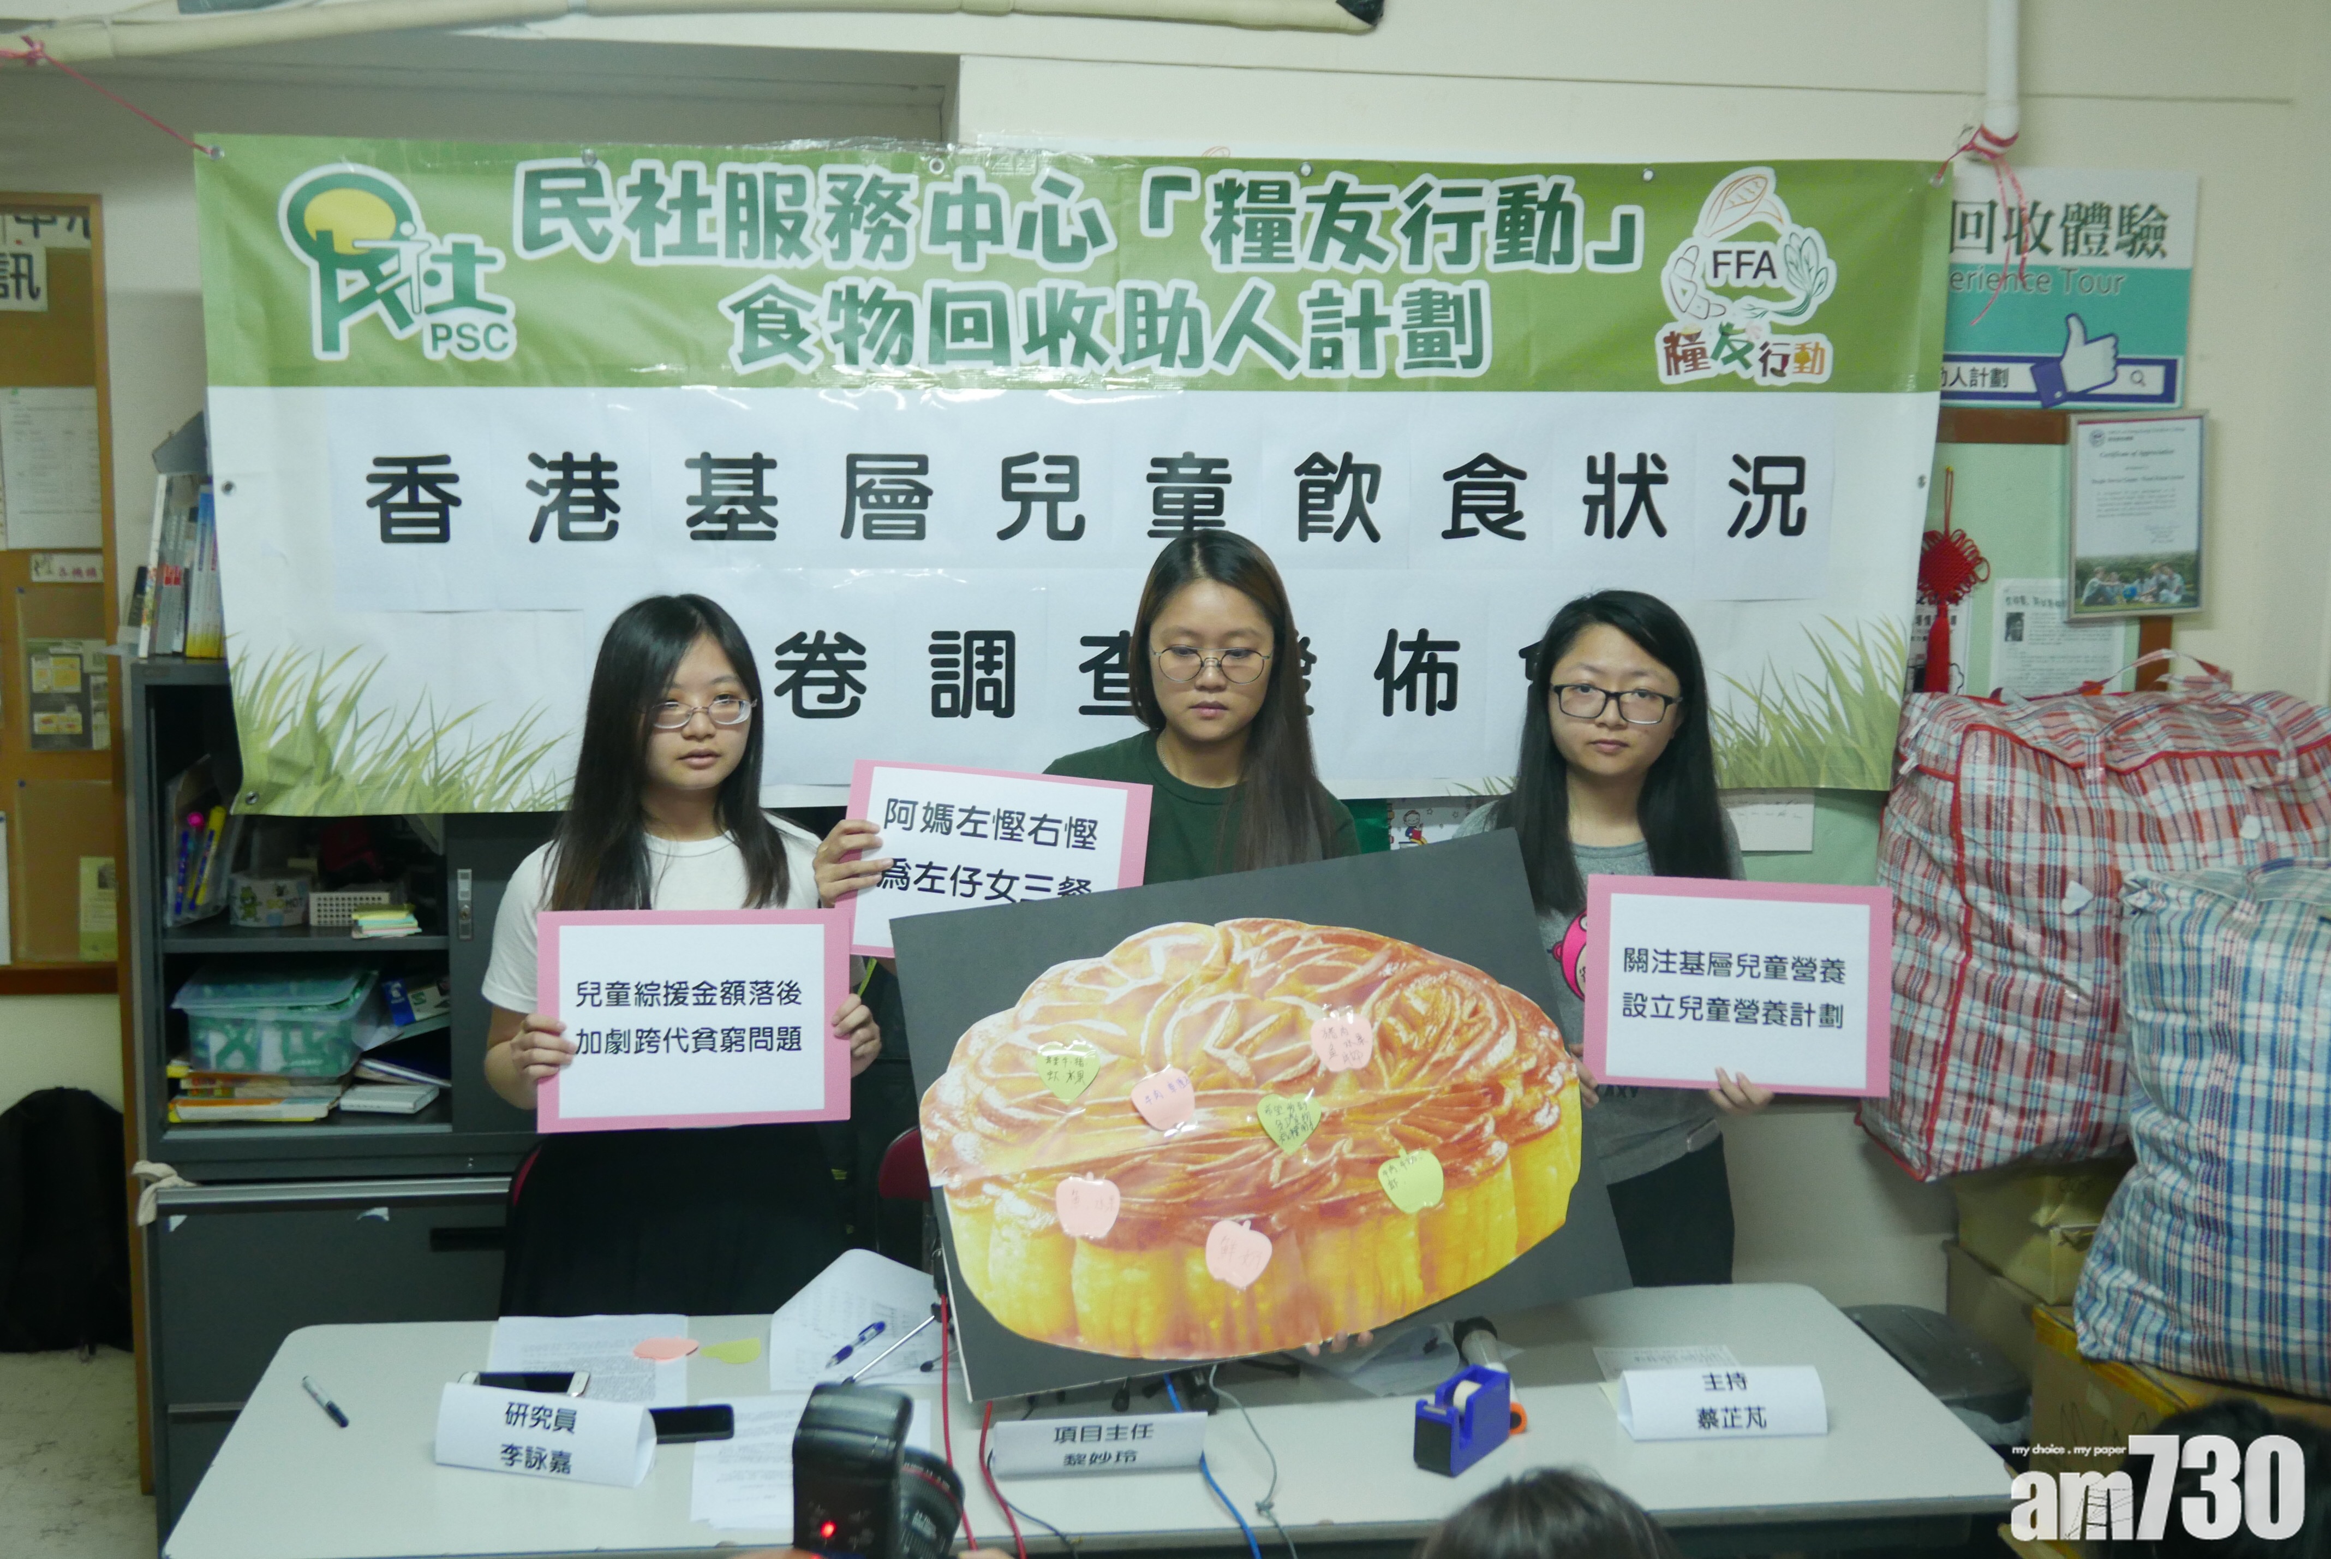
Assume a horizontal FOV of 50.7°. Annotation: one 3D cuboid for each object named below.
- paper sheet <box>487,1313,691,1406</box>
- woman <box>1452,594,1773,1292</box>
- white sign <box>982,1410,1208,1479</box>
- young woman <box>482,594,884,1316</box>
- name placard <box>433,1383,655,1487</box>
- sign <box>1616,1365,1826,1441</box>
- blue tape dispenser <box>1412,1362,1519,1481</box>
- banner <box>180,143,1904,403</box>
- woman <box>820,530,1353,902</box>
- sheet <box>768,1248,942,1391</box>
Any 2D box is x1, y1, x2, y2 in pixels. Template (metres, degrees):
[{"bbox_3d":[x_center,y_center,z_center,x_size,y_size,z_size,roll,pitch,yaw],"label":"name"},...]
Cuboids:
[{"bbox_3d":[-0.629,0.637,2.689,0.213,0.012,0.297,-1,8,-10],"label":"paper sheet"},{"bbox_3d":[0.526,0.561,3.047,0.430,1.578,0.400,2,8,4],"label":"woman"},{"bbox_3d":[-0.069,0.653,2.466,0.212,0.064,0.070,0,8,-8],"label":"white sign"},{"bbox_3d":[-0.564,0.568,2.916,0.470,1.565,0.380,-1,9,-13],"label":"young woman"},{"bbox_3d":[-0.609,0.643,2.450,0.212,0.070,0.082,3,9,13],"label":"name placard"},{"bbox_3d":[0.585,0.646,2.597,0.212,0.062,0.088,0,8,-8],"label":"sign"},{"bbox_3d":[0.305,0.652,2.507,0.047,0.069,0.122,7,10,33],"label":"blue tape dispenser"},{"bbox_3d":[-0.064,-0.706,3.418,2.440,0.340,0.040,0,8,-9],"label":"banner"},{"bbox_3d":[-0.076,0.526,2.983,0.600,1.645,0.420,1,8,-2],"label":"woman"},{"bbox_3d":[-0.333,0.599,2.767,0.220,0.075,0.265,0,8,-7],"label":"sheet"}]

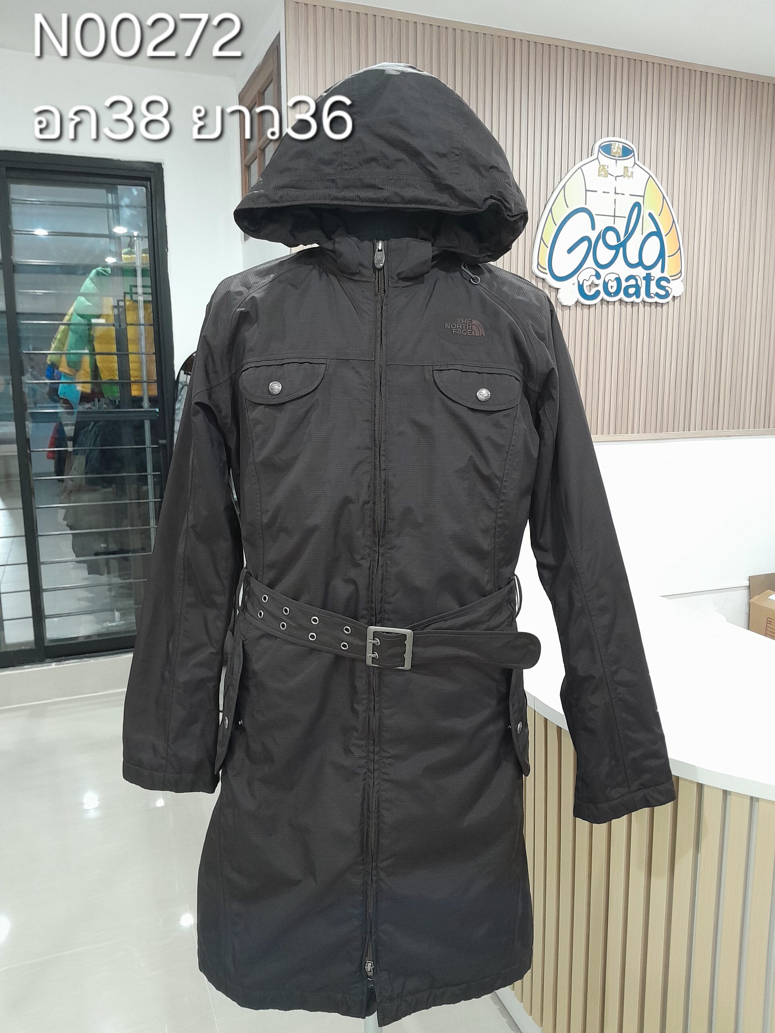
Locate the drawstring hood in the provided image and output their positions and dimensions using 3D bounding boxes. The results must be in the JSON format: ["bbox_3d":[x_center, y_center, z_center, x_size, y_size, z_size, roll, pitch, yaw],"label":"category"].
[{"bbox_3d":[-0.003,-0.405,0.912,0.335,0.240,0.250,-1,9,-5],"label":"drawstring hood"}]

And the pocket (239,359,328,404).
[{"bbox_3d":[-0.113,-0.148,0.852,0.103,0.049,0.024,4,10,18],"label":"pocket"}]

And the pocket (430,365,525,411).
[{"bbox_3d":[0.099,-0.141,0.854,0.103,0.049,0.024,-2,10,-18],"label":"pocket"}]

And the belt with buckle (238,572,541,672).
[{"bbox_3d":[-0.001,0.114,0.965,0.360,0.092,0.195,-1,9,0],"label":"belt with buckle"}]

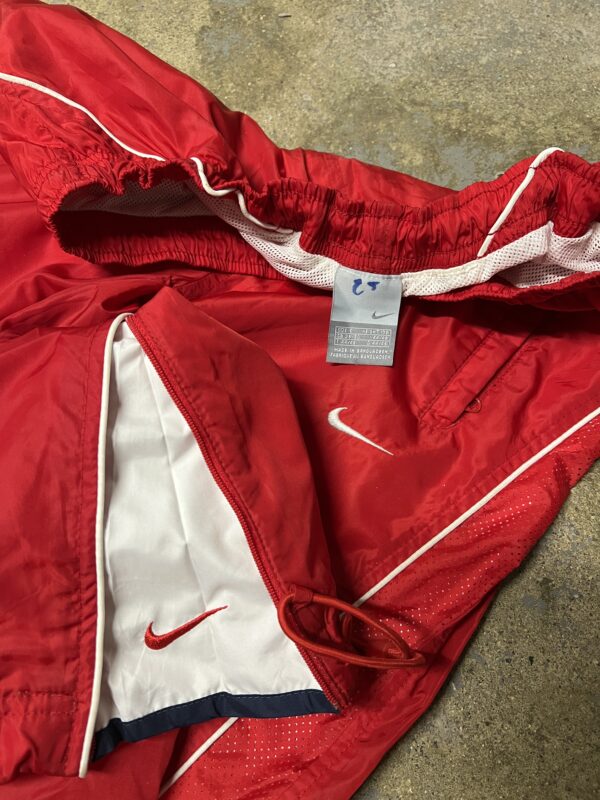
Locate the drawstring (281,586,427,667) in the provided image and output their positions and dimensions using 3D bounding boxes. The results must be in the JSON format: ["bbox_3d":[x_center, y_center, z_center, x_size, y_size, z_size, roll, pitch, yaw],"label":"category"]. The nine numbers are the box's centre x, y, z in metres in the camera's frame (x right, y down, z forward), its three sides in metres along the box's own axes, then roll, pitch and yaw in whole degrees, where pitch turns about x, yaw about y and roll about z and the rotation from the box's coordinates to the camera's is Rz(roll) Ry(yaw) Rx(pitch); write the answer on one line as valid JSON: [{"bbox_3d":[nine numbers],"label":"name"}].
[{"bbox_3d":[0.030,0.138,0.354,0.090,0.020,0.030,20,75,6],"label":"drawstring"}]

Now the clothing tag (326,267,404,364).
[{"bbox_3d":[0.044,-0.057,0.412,0.045,0.008,0.066,6,87,0],"label":"clothing tag"}]

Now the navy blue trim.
[{"bbox_3d":[-0.051,0.185,0.357,0.144,0.015,0.024,-10,82,-2],"label":"navy blue trim"}]

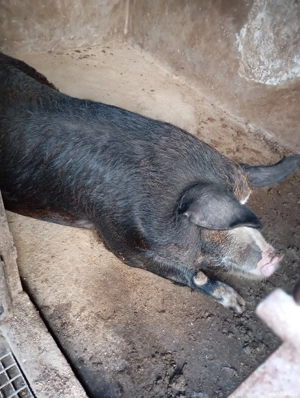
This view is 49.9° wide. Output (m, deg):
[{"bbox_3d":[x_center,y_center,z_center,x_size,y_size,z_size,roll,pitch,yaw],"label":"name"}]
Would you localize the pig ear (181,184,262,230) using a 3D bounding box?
[{"bbox_3d":[0.244,0.031,1.100,0.250,0.080,0.140,13,49,7],"label":"pig ear"}]

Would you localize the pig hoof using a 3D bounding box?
[{"bbox_3d":[0.296,0.363,1.170,0.063,0.052,0.100,-32,55,-32],"label":"pig hoof"}]

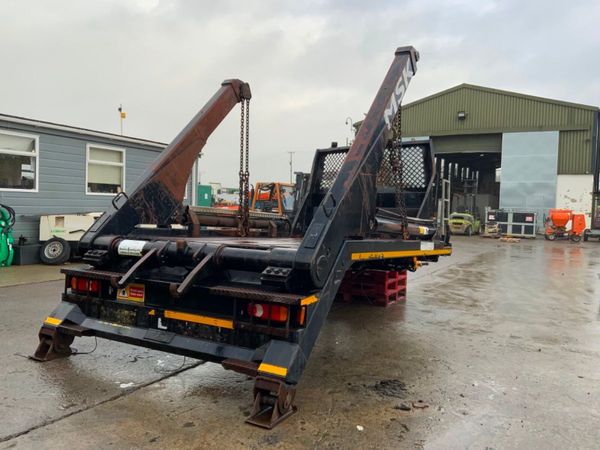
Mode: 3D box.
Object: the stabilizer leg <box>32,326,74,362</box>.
[{"bbox_3d":[-2.149,1.020,4.399,0.188,0.240,0.330,3,3,30],"label":"stabilizer leg"}]

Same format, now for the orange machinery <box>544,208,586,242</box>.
[{"bbox_3d":[11.828,-0.014,22.421,1.550,1.420,0.950,2,3,17],"label":"orange machinery"}]

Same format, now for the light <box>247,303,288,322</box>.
[{"bbox_3d":[-0.224,0.613,3.522,0.330,0.112,0.060,2,-1,30],"label":"light"}]

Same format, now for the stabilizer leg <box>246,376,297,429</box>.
[{"bbox_3d":[-0.176,1.126,3.274,0.188,0.240,0.330,3,3,30],"label":"stabilizer leg"}]

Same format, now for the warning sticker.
[{"bbox_3d":[-1.424,0.577,4.236,0.325,0.150,0.010,2,-1,30],"label":"warning sticker"}]

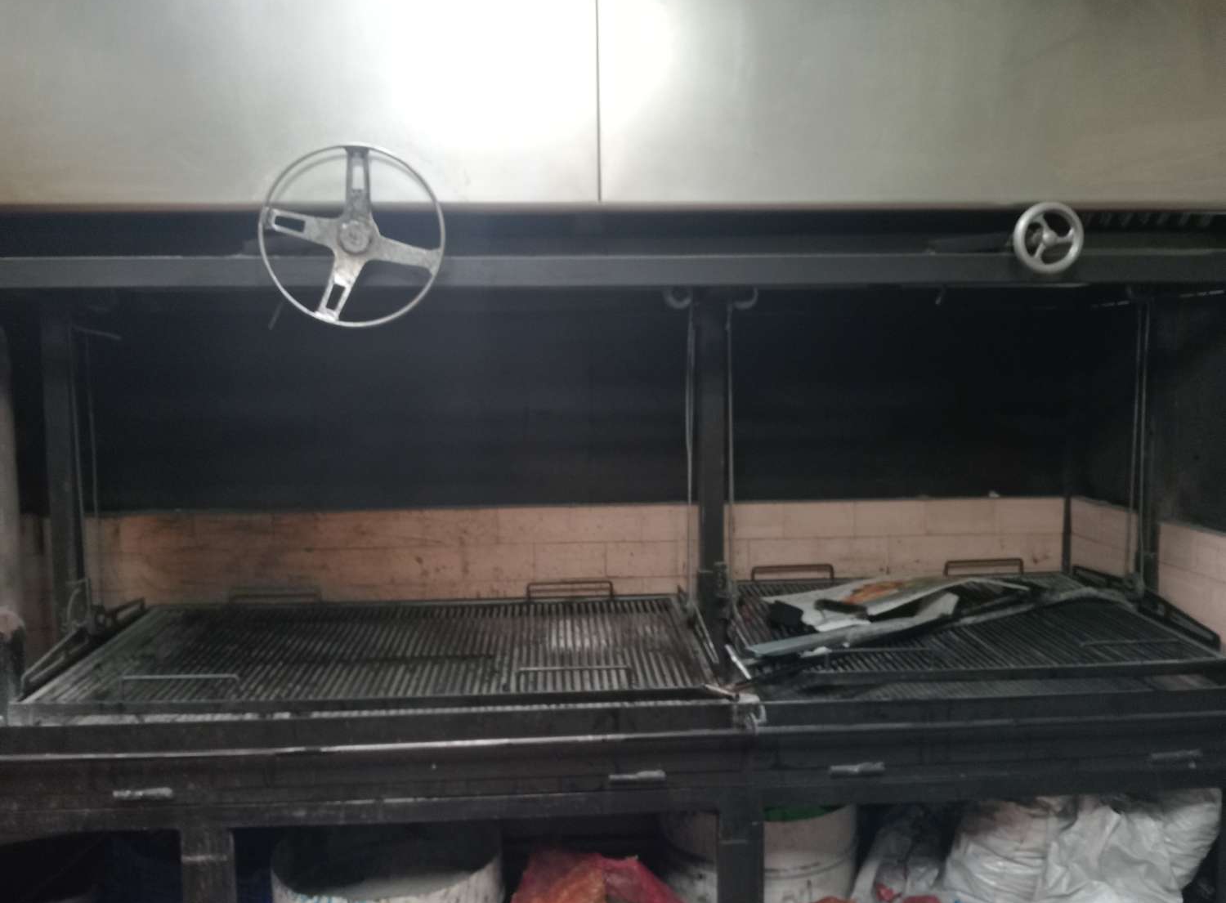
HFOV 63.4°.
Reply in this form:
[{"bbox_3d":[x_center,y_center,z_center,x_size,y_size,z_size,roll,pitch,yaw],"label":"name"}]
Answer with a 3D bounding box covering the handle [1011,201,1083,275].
[{"bbox_3d":[1.125,-0.553,2.570,0.183,0.183,0.055,-1,6,-4],"label":"handle"}]

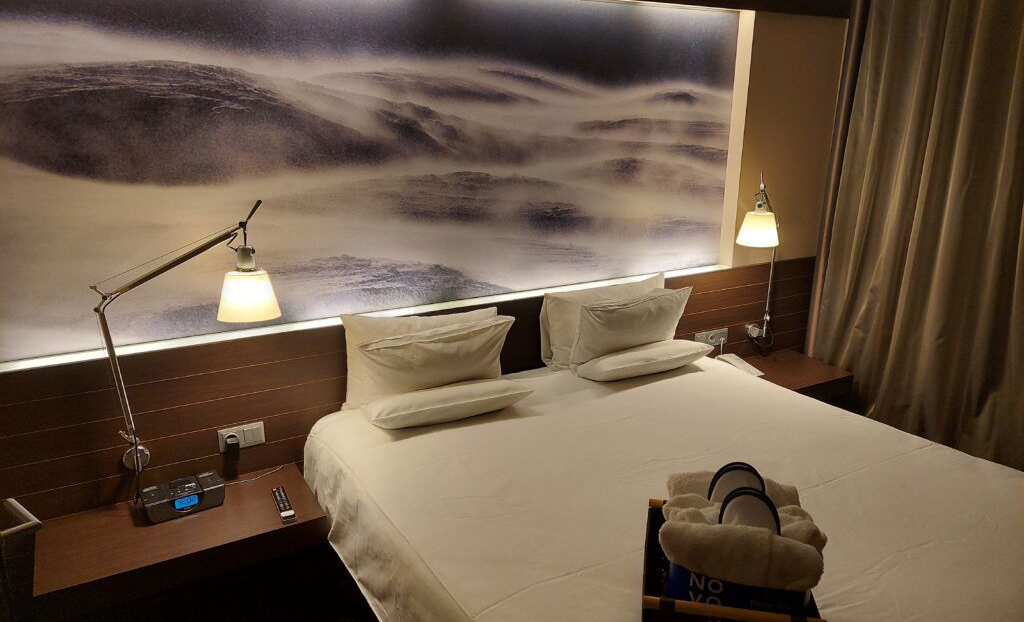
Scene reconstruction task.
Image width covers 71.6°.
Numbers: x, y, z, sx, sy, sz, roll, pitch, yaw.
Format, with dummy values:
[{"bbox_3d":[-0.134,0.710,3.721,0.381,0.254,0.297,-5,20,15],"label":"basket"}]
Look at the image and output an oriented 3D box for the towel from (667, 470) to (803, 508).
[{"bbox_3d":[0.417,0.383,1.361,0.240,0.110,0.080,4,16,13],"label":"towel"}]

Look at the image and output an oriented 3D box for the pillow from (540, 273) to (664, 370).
[{"bbox_3d":[0.419,0.053,3.124,0.650,0.370,0.150,-9,14,-28],"label":"pillow"}]

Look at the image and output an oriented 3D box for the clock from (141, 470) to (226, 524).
[{"bbox_3d":[-1.077,0.613,2.340,0.238,0.082,0.120,-10,19,-32],"label":"clock"}]

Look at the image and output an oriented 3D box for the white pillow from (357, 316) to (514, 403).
[{"bbox_3d":[-0.262,0.215,2.605,0.620,0.330,0.140,-9,12,-28],"label":"white pillow"}]

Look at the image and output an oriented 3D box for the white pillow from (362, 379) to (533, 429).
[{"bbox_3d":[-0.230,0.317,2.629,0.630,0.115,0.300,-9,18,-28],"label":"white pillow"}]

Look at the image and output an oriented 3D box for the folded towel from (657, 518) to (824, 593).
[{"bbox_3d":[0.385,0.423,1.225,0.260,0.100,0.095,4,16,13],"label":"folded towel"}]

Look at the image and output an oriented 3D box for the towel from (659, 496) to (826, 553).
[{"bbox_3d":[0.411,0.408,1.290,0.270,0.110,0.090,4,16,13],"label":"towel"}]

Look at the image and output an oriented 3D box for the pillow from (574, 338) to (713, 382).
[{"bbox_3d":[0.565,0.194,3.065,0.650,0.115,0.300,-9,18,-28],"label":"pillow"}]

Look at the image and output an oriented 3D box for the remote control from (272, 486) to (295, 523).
[{"bbox_3d":[-0.755,0.644,2.343,0.045,0.021,0.225,-8,18,-26],"label":"remote control"}]

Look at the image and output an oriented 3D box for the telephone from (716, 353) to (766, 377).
[{"bbox_3d":[1.126,0.289,3.527,0.160,0.070,0.215,-9,18,-28],"label":"telephone"}]

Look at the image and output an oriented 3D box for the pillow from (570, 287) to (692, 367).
[{"bbox_3d":[0.513,0.089,3.034,0.610,0.340,0.140,-9,13,-28],"label":"pillow"}]

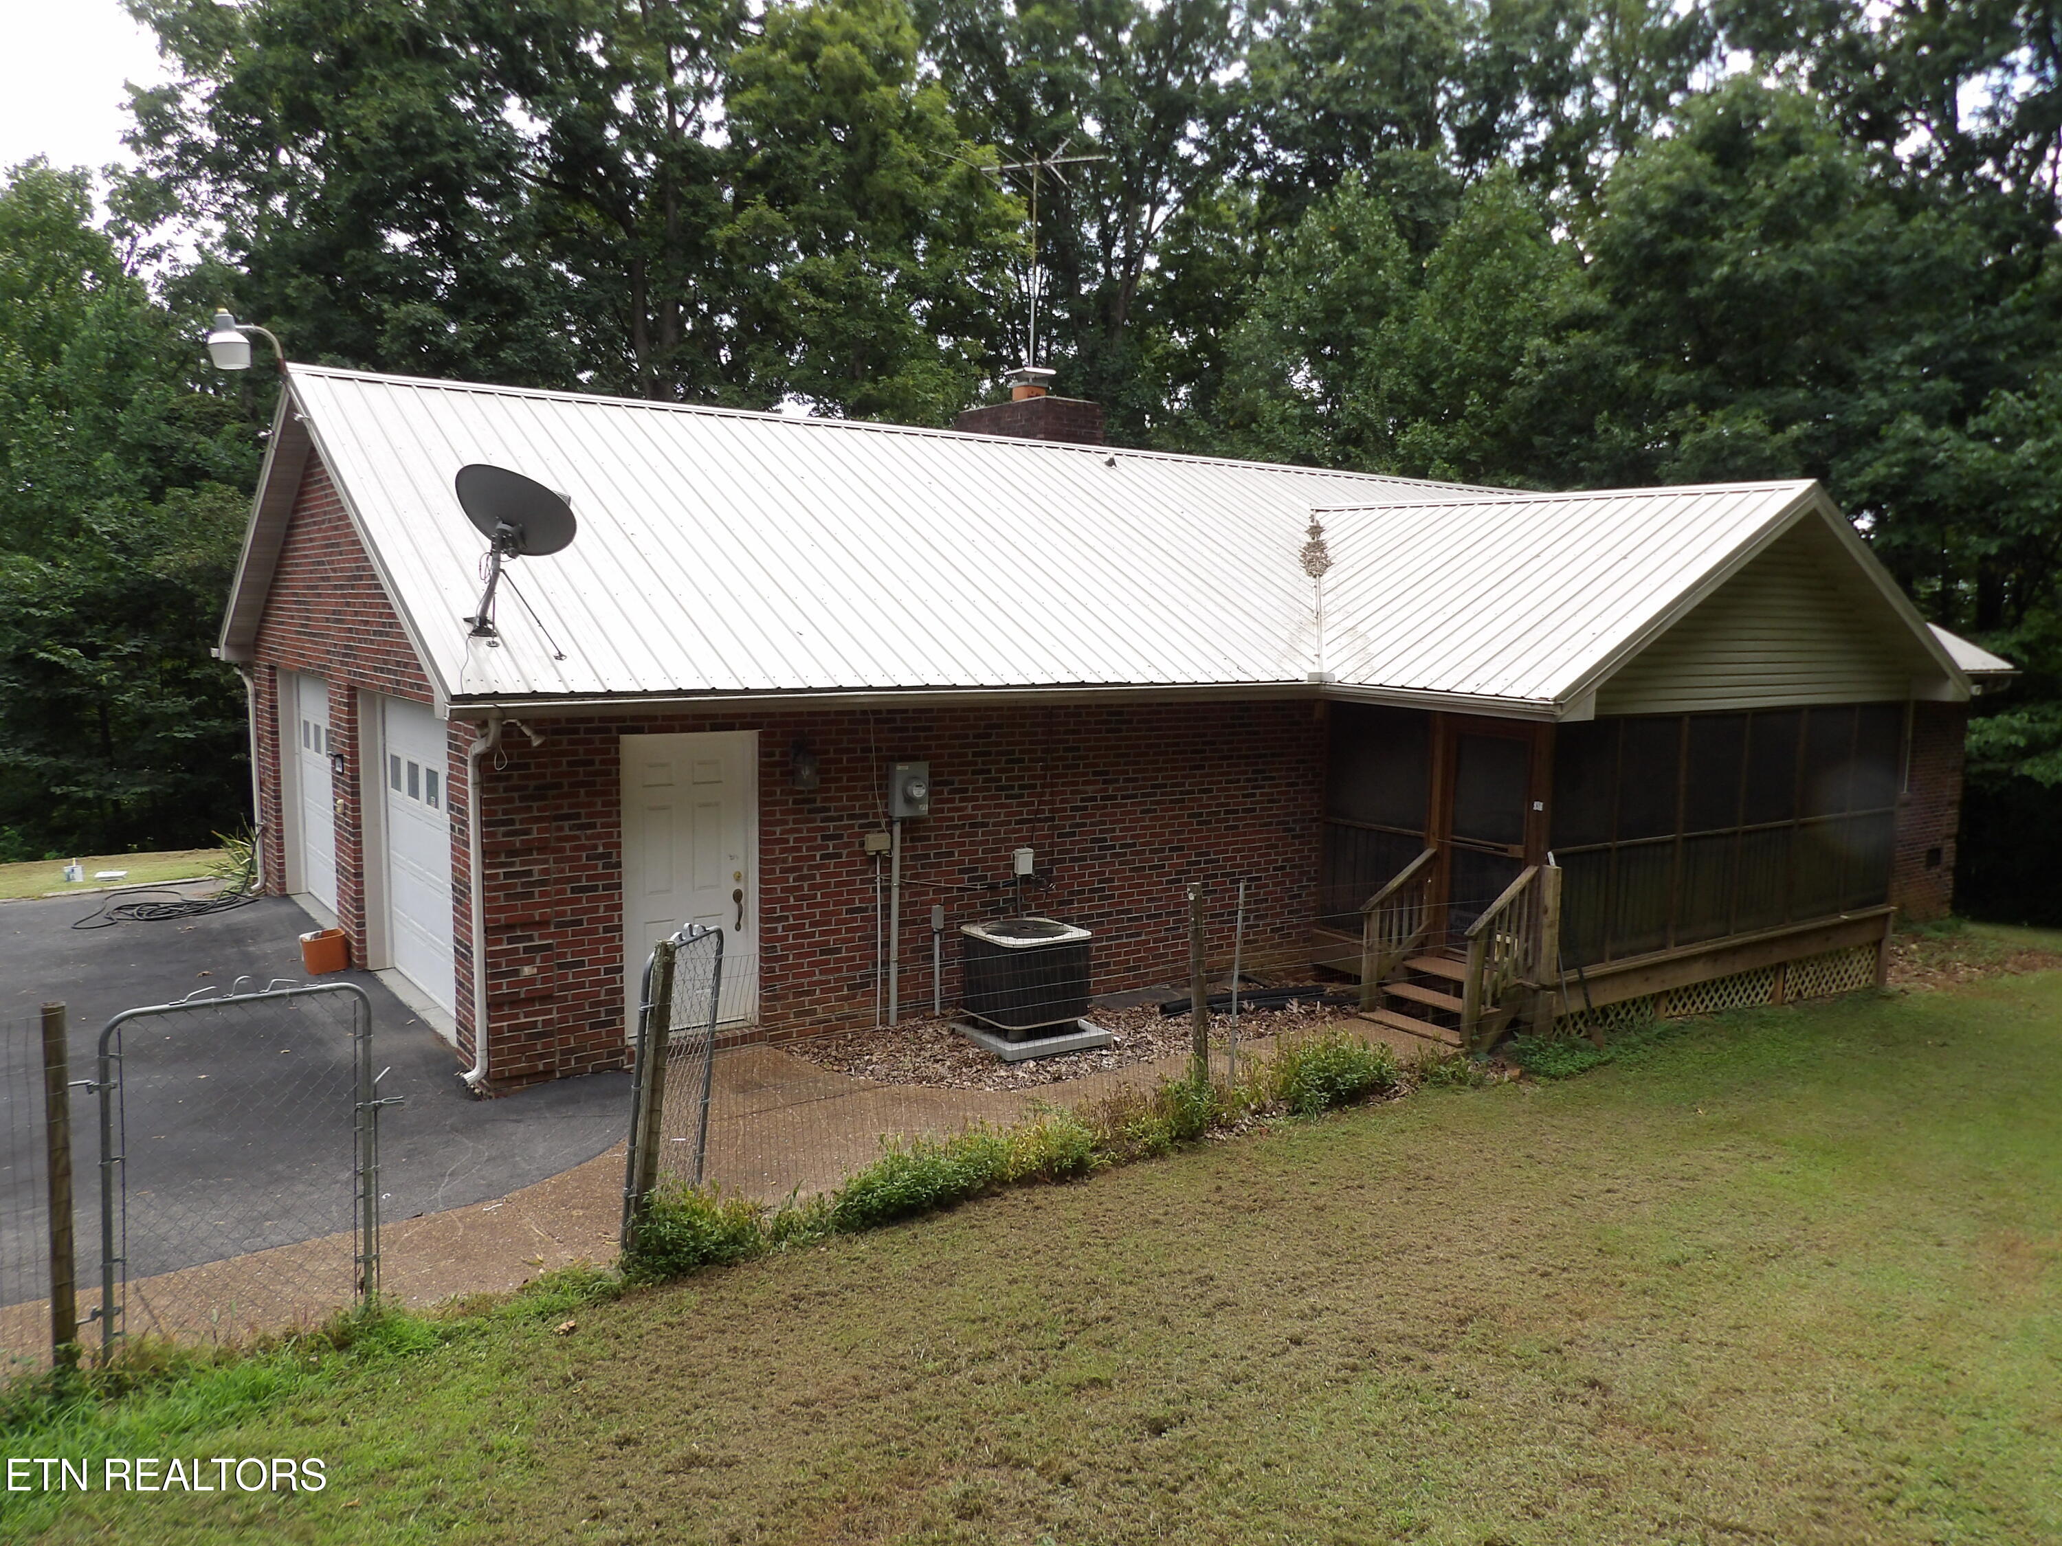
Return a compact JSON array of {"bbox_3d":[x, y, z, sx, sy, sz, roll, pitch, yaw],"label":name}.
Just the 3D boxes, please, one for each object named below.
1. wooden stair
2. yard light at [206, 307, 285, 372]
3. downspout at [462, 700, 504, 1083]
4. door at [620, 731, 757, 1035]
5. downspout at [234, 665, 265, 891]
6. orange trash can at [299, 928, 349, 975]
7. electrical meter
[{"bbox_3d":[3.385,1.911,11.840,0.790,0.449,1.060,-4,8,-36],"label":"wooden stair"},{"bbox_3d":[-6.362,-3.503,11.596,0.539,0.489,0.296,-4,8,-36],"label":"yard light"},{"bbox_3d":[-3.307,0.808,8.599,0.180,2.398,0.485,-4,8,-36],"label":"downspout"},{"bbox_3d":[-2.313,0.748,9.690,0.974,2.061,0.117,-4,8,-36],"label":"door"},{"bbox_3d":[-8.745,0.032,15.998,0.153,2.523,0.521,-4,8,-36],"label":"downspout"},{"bbox_3d":[-5.931,1.510,12.008,0.345,0.300,0.250,-8,11,-36],"label":"orange trash can"},{"bbox_3d":[-0.866,0.123,10.473,0.292,0.392,0.198,-4,8,-36],"label":"electrical meter"}]

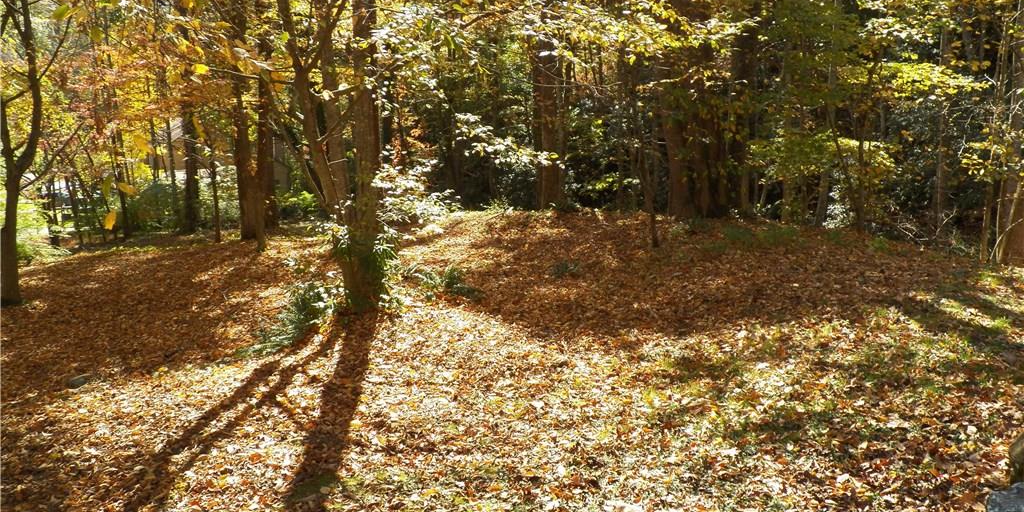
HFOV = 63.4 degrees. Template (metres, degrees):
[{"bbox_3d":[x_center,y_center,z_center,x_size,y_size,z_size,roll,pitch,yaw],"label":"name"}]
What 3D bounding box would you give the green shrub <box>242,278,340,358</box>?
[{"bbox_3d":[-2.449,0.694,9.200,1.050,0.600,0.900,0,7,0],"label":"green shrub"}]

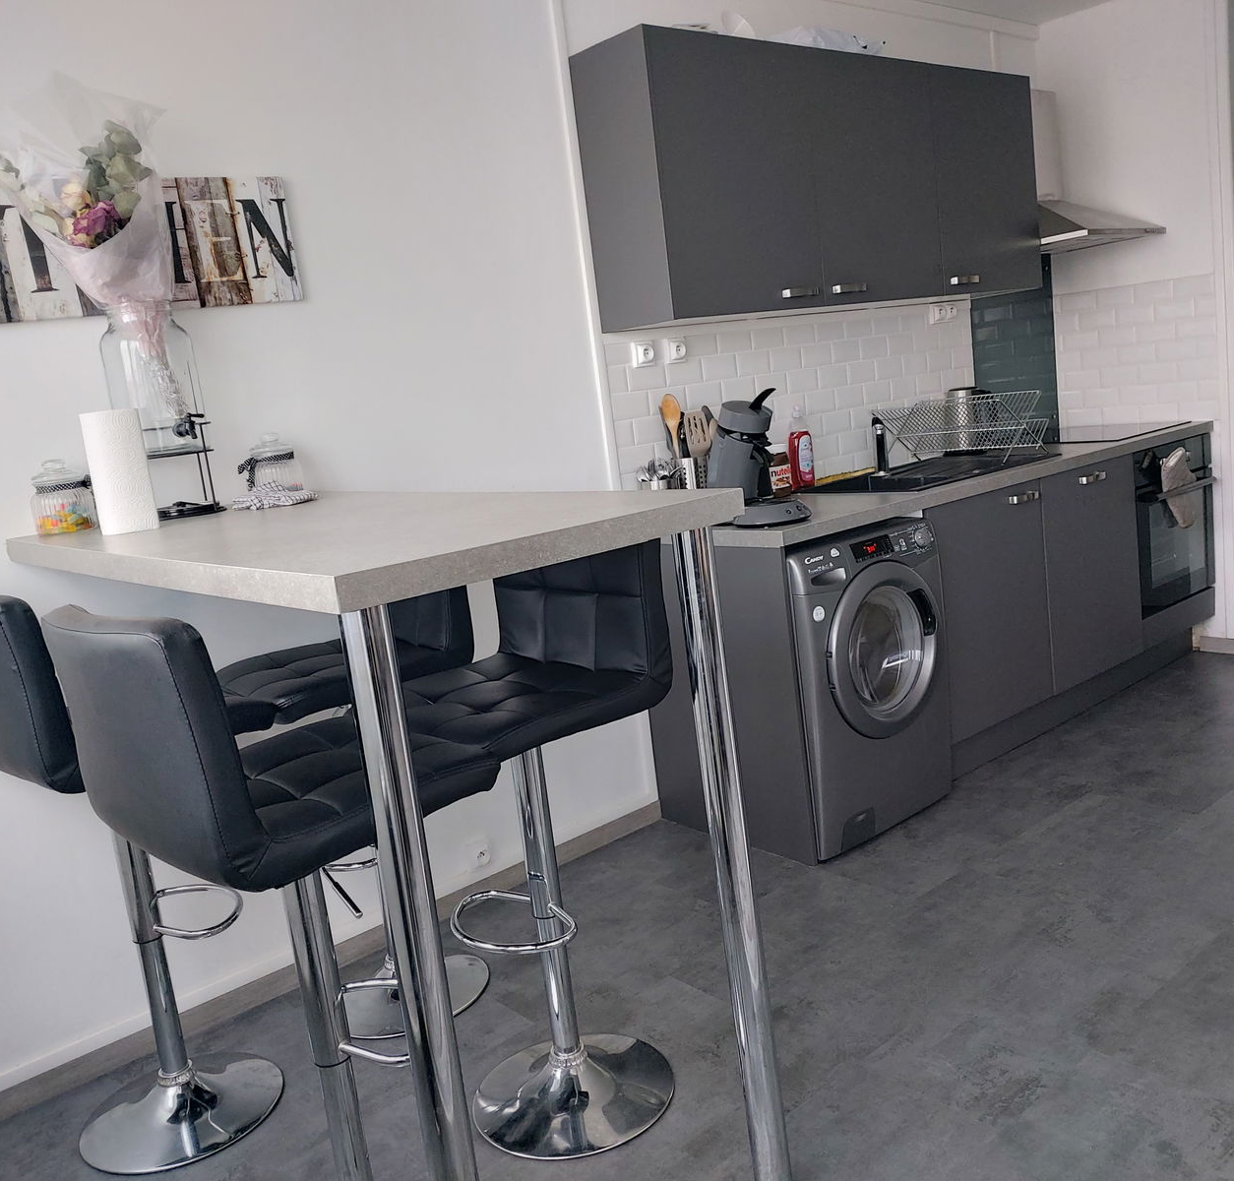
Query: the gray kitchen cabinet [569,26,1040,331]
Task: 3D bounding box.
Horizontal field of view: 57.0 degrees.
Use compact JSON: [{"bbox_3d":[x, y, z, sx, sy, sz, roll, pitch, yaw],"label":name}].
[{"bbox_3d":[0.702,-1.263,3.591,1.800,0.728,0.307,-15,13,-38],"label":"gray kitchen cabinet"}]

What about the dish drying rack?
[{"bbox_3d":[1.203,-0.551,3.940,0.286,0.219,0.473,-15,13,-38],"label":"dish drying rack"}]

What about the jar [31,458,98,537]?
[{"bbox_3d":[-1.110,-0.187,2.263,0.120,0.146,0.120,-15,13,-38],"label":"jar"}]

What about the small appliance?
[{"bbox_3d":[0.355,-0.363,3.093,0.212,0.350,0.315,-15,13,-38],"label":"small appliance"}]

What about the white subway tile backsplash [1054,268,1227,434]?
[{"bbox_3d":[2.041,-0.925,4.500,0.018,0.552,0.635,-15,13,-38],"label":"white subway tile backsplash"}]

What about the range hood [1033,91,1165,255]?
[{"bbox_3d":[1.642,-1.557,4.191,0.590,0.560,0.470,-15,13,-38],"label":"range hood"}]

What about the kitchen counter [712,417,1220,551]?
[{"bbox_3d":[1.143,-0.389,3.814,2.418,0.040,0.619,-15,13,-38],"label":"kitchen counter"}]

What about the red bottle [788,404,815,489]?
[{"bbox_3d":[0.598,-0.451,3.681,0.079,0.261,0.049,-15,13,-38],"label":"red bottle"}]

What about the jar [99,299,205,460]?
[{"bbox_3d":[-0.922,-0.428,2.272,0.180,0.295,0.205,-15,13,-38],"label":"jar"}]

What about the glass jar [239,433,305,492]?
[{"bbox_3d":[-0.732,-0.272,2.463,0.115,0.145,0.115,-7,10,1],"label":"glass jar"}]

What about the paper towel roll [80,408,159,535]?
[{"bbox_3d":[-0.917,-0.222,2.097,0.104,0.222,0.104,-15,13,-38],"label":"paper towel roll"}]

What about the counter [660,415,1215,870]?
[{"bbox_3d":[1.194,0.026,3.850,2.420,0.892,0.610,-15,13,-38],"label":"counter"}]

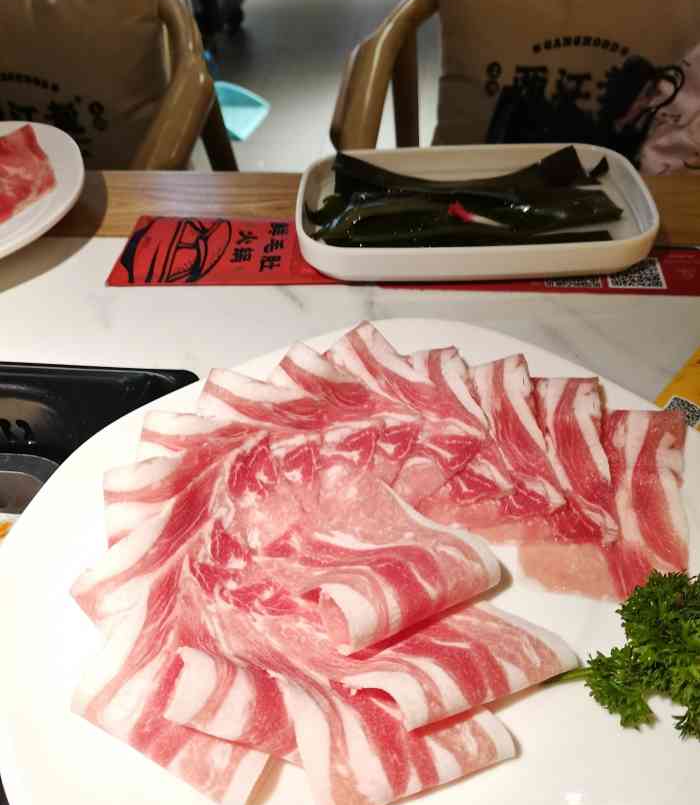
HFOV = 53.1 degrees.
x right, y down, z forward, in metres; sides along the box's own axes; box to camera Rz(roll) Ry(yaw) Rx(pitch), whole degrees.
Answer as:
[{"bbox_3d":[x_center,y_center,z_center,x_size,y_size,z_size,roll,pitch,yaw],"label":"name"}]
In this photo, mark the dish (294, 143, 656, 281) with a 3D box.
[{"bbox_3d":[0.082,-0.133,0.478,0.235,0.028,0.137,-3,45,-2],"label":"dish"}]

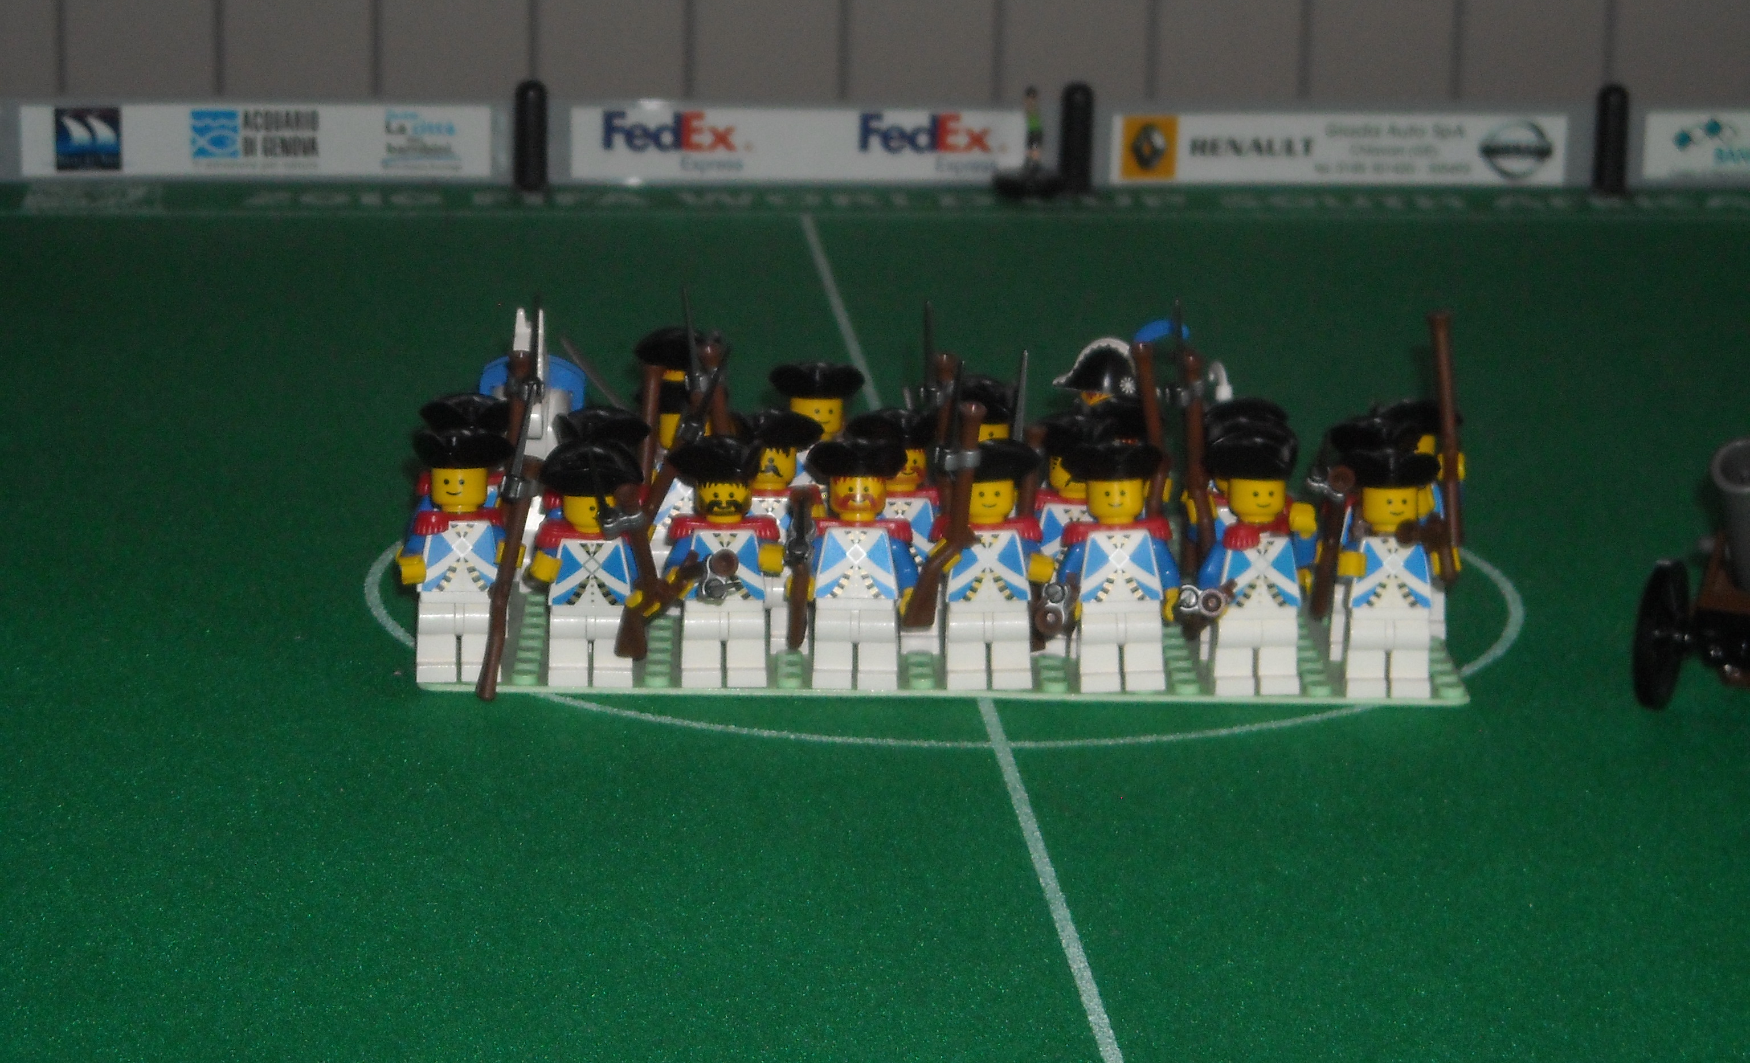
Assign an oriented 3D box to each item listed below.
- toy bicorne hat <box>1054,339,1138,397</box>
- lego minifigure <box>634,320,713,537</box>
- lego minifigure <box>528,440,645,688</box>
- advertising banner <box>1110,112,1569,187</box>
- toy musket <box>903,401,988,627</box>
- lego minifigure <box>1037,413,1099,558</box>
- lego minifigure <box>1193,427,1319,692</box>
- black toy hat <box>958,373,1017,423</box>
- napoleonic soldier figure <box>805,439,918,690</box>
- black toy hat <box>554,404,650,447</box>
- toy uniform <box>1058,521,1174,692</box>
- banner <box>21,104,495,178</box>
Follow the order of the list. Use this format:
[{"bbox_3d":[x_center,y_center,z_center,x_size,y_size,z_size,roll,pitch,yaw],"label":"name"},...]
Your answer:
[{"bbox_3d":[0.044,-0.031,1.020,0.021,0.011,0.011,-10,18,-38],"label":"toy bicorne hat"},{"bbox_3d":[-0.038,-0.017,1.048,0.021,0.046,0.018,1,14,-1],"label":"lego minifigure"},{"bbox_3d":[-0.051,0.006,0.956,0.021,0.045,0.018,1,14,-1],"label":"lego minifigure"},{"bbox_3d":[0.128,-0.105,1.461,0.127,0.020,0.003,0,14,-5],"label":"advertising banner"},{"bbox_3d":[0.013,-0.003,0.946,0.012,0.044,0.005,6,18,0],"label":"toy musket"},{"bbox_3d":[0.037,0.001,0.981,0.021,0.046,0.018,1,14,-1],"label":"lego minifigure"},{"bbox_3d":[0.068,0.006,0.958,0.021,0.047,0.018,1,14,-1],"label":"lego minifigure"},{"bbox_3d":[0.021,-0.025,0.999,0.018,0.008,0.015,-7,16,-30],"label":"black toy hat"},{"bbox_3d":[-0.003,0.006,0.957,0.022,0.046,0.017,1,14,-1],"label":"napoleonic soldier figure"},{"bbox_3d":[-0.050,-0.019,0.976,0.018,0.009,0.017,6,14,18],"label":"black toy hat"},{"bbox_3d":[0.043,0.014,0.957,0.022,0.031,0.011,1,14,-1],"label":"toy uniform"},{"bbox_3d":[-0.171,-0.108,1.466,0.129,0.020,0.003,0,14,-5],"label":"banner"}]

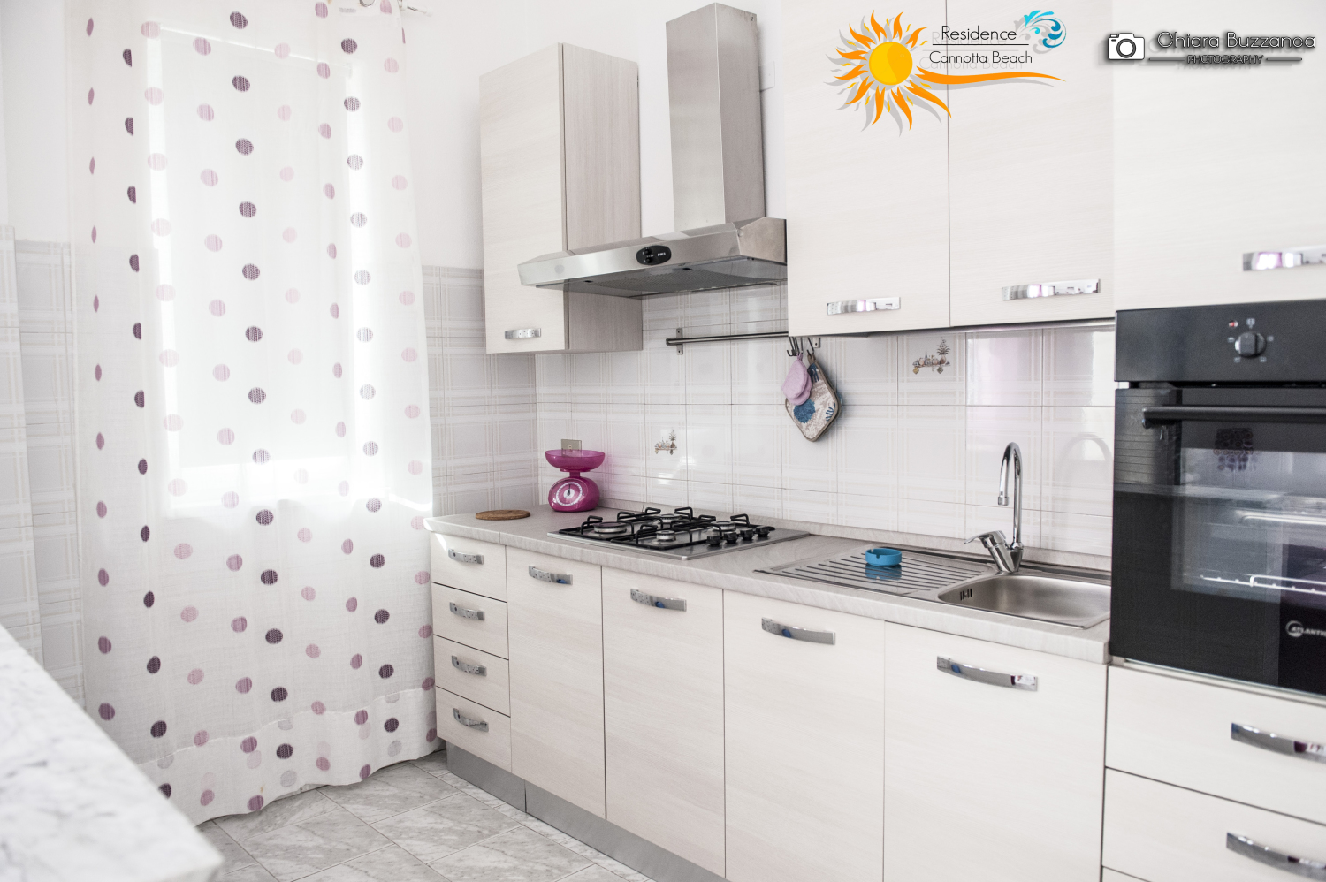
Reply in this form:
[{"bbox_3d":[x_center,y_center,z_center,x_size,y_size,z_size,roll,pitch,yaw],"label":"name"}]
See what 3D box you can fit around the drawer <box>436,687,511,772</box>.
[{"bbox_3d":[-0.485,0.952,3.136,0.433,0.182,0.468,3,5,44],"label":"drawer"}]

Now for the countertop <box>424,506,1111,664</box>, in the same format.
[{"bbox_3d":[0.162,0.313,2.510,2.224,0.039,0.572,3,5,44],"label":"countertop"}]

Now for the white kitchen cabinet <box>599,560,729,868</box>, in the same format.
[{"bbox_3d":[0.180,0.714,2.561,0.443,0.738,0.584,3,5,44],"label":"white kitchen cabinet"}]

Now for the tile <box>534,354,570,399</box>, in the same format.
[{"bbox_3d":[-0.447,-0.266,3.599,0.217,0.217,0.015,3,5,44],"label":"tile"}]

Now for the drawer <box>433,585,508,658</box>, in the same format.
[{"bbox_3d":[-0.504,0.591,3.130,0.437,0.187,0.471,3,5,44],"label":"drawer"}]

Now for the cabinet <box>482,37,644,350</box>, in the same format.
[{"bbox_3d":[-0.353,-0.791,3.071,0.432,0.963,0.351,3,5,44],"label":"cabinet"}]

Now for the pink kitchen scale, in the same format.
[{"bbox_3d":[-0.329,0.144,3.363,0.205,0.220,0.195,2,5,41],"label":"pink kitchen scale"}]

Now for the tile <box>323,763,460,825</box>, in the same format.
[{"bbox_3d":[-0.925,1.211,3.020,0.335,0.013,0.322,3,5,44],"label":"tile"}]

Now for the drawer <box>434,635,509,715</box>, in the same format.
[{"bbox_3d":[-0.488,0.768,3.124,0.433,0.183,0.468,3,5,44],"label":"drawer"}]

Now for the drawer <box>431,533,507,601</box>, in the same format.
[{"bbox_3d":[-0.490,0.398,3.087,0.433,0.180,0.475,3,5,44],"label":"drawer"}]

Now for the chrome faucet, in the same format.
[{"bbox_3d":[0.803,0.162,2.141,0.169,0.305,0.072,-4,5,-40],"label":"chrome faucet"}]

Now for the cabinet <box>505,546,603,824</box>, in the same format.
[{"bbox_3d":[-0.140,0.689,2.845,0.450,0.736,0.553,3,5,44],"label":"cabinet"}]

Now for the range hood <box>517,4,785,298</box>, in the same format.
[{"bbox_3d":[0.051,-0.859,2.551,0.867,0.793,0.531,3,5,44],"label":"range hood"}]

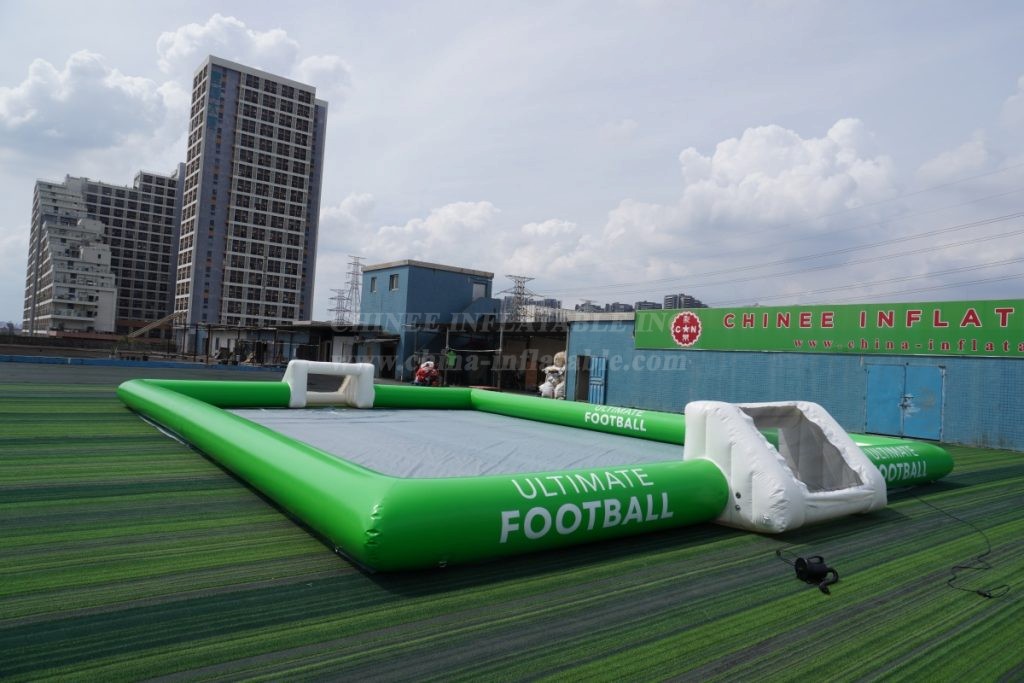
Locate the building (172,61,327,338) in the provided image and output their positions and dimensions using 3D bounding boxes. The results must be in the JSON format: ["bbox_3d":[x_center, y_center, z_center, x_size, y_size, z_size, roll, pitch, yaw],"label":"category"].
[{"bbox_3d":[-57.669,-25.972,152.029,26.000,63.160,14.500,5,-2,-38],"label":"building"}]

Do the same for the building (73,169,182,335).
[{"bbox_3d":[-166.994,-31.332,298.851,49.560,86.100,23.100,5,-3,-37],"label":"building"}]

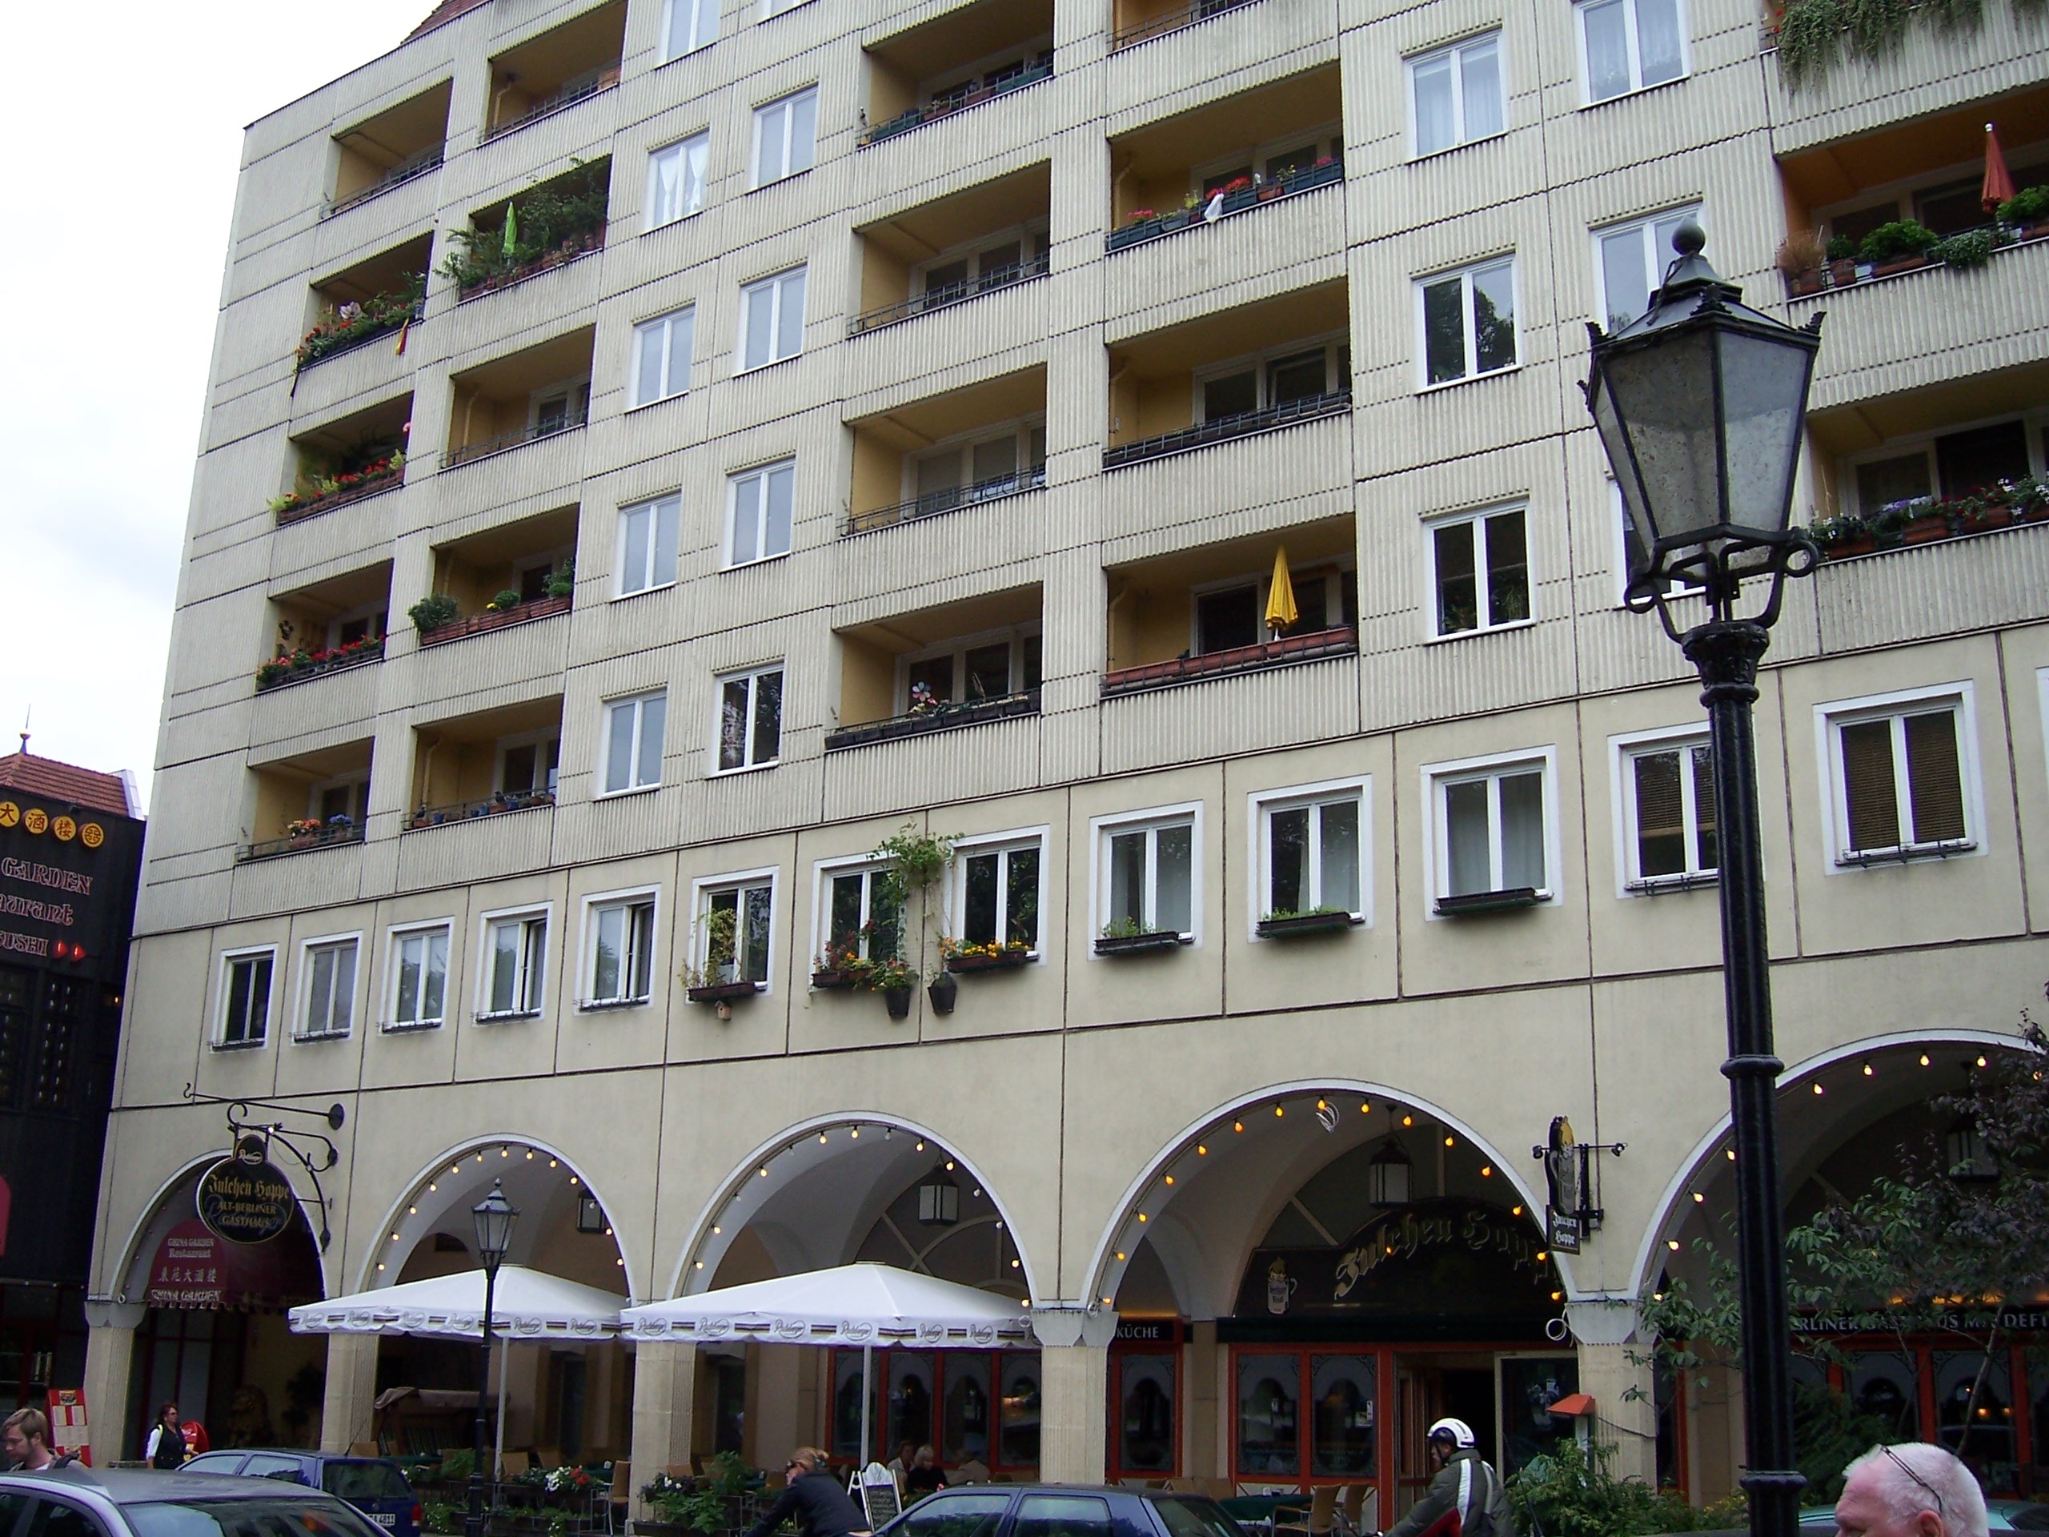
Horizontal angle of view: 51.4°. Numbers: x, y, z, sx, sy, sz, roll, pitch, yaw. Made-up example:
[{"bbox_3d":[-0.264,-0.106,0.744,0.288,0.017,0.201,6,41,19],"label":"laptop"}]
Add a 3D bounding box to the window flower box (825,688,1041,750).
[{"bbox_3d":[-1.098,-0.592,25.425,3.150,0.320,0.150,-10,-20,33],"label":"window flower box"}]

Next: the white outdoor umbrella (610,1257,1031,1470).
[{"bbox_3d":[-1.800,7.251,24.161,4.000,3.330,4.000,-10,-20,33],"label":"white outdoor umbrella"}]

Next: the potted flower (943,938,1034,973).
[{"bbox_3d":[-0.391,2.134,24.100,1.080,0.280,0.240,-10,-19,33],"label":"potted flower"}]

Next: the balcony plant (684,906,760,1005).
[{"bbox_3d":[-3.734,2.309,26.400,1.020,1.100,0.280,-10,-19,33],"label":"balcony plant"}]

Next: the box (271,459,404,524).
[{"bbox_3d":[-10.870,-4.337,33.904,3.100,0.360,0.240,-10,-19,33],"label":"box"}]

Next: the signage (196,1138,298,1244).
[{"bbox_3d":[-10.427,5.651,28.632,0.100,1.470,1.530,-10,-20,33],"label":"signage"}]

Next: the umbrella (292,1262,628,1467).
[{"bbox_3d":[-6.641,7.976,27.186,4.000,3.330,4.000,-10,-20,33],"label":"umbrella"}]

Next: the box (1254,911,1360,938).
[{"bbox_3d":[2.877,1.590,21.823,1.030,0.180,0.220,-10,-20,33],"label":"box"}]

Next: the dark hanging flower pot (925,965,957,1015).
[{"bbox_3d":[-0.938,2.522,24.243,0.320,0.550,0.260,-10,-20,33],"label":"dark hanging flower pot"}]

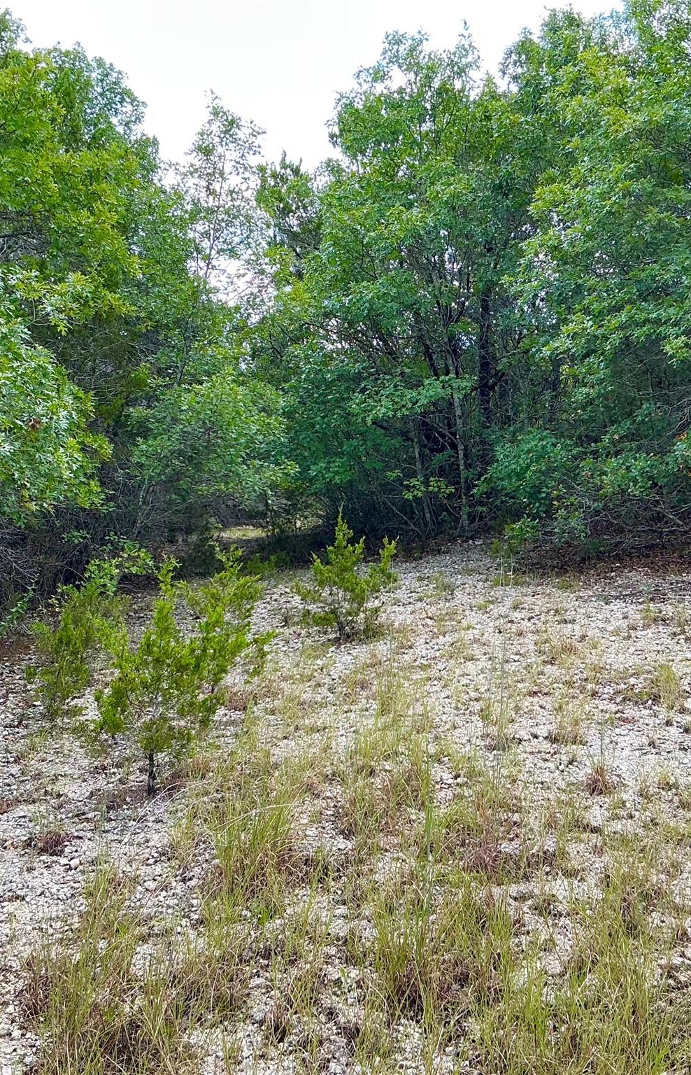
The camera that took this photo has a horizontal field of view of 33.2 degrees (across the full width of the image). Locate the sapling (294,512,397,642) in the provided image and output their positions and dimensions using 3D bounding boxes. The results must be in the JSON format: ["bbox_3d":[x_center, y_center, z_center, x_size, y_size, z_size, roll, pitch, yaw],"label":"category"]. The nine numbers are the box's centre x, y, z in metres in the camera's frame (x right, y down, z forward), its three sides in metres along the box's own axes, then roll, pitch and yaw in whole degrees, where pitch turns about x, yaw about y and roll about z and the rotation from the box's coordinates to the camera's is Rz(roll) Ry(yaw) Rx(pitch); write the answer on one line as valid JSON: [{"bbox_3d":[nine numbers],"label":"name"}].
[{"bbox_3d":[0.005,0.365,10.800,0.960,1.200,0.900,0,3,0],"label":"sapling"}]

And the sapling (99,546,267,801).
[{"bbox_3d":[-0.912,0.742,6.400,0.940,1.330,0.920,0,3,0],"label":"sapling"}]

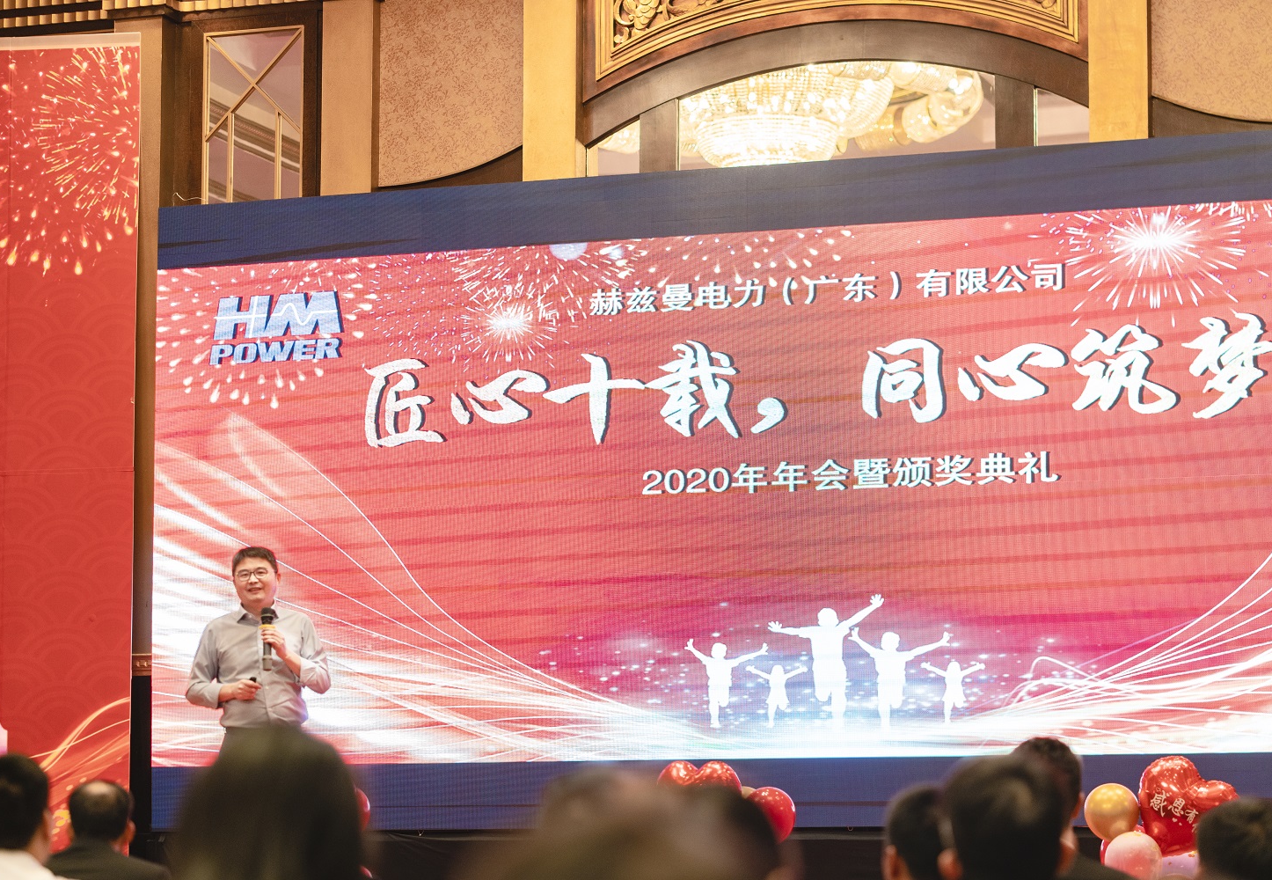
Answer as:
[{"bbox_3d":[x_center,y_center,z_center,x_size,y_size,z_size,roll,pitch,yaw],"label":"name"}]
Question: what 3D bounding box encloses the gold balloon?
[{"bbox_3d":[1.747,1.364,11.400,0.205,0.215,0.205,-1,-7,9],"label":"gold balloon"}]

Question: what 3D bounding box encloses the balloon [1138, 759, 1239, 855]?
[{"bbox_3d":[1.984,1.343,11.300,0.365,0.345,0.200,22,-6,6],"label":"balloon"}]

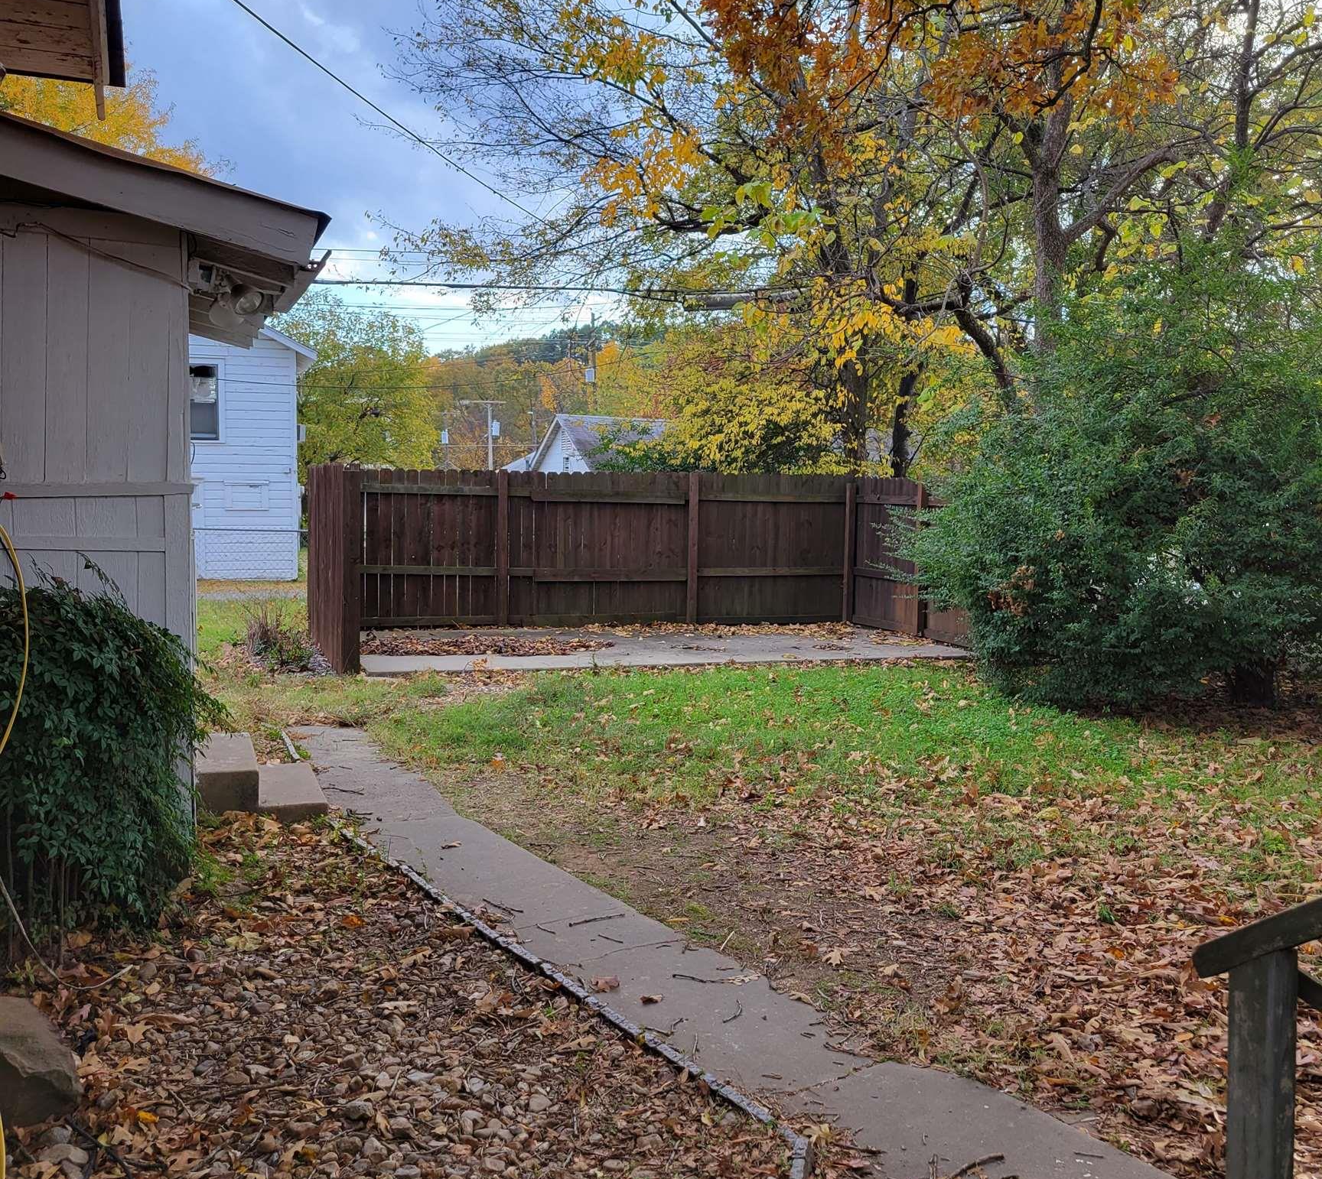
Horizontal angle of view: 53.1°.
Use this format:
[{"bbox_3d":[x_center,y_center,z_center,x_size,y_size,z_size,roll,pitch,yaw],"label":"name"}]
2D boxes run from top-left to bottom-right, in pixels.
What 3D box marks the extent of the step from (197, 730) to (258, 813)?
[{"bbox_3d":[-2.325,0.996,7.061,0.300,0.240,1.280,-1,2,-19],"label":"step"}]

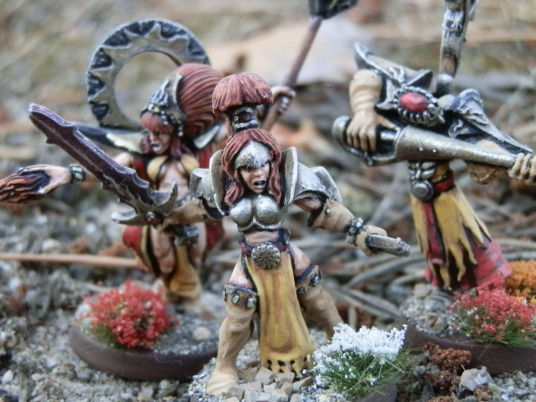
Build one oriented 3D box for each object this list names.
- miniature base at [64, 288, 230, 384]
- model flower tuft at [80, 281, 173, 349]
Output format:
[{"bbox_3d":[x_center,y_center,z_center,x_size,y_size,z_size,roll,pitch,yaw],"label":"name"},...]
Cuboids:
[{"bbox_3d":[-0.018,0.021,0.148,0.025,0.004,0.025,6,16,0],"label":"miniature base"},{"bbox_3d":[-0.021,0.017,0.142,0.014,0.007,0.013,6,16,0],"label":"model flower tuft"}]

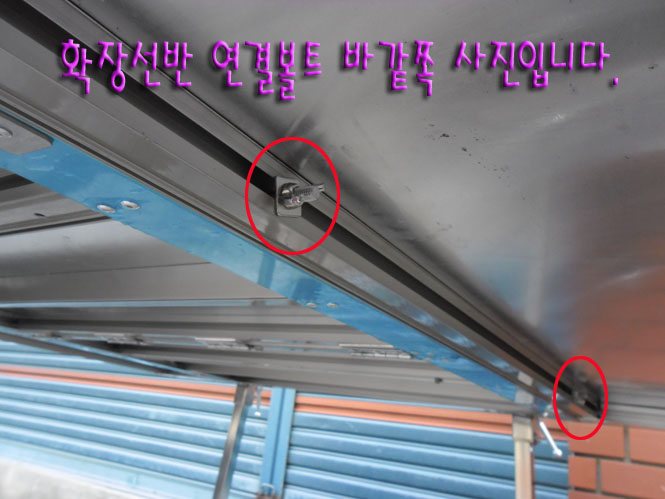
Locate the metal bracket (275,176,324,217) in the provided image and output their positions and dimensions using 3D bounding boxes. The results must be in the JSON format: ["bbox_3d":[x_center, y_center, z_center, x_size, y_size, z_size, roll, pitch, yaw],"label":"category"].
[{"bbox_3d":[-0.017,-0.030,0.286,0.020,0.022,0.024,-5,0,33],"label":"metal bracket"}]

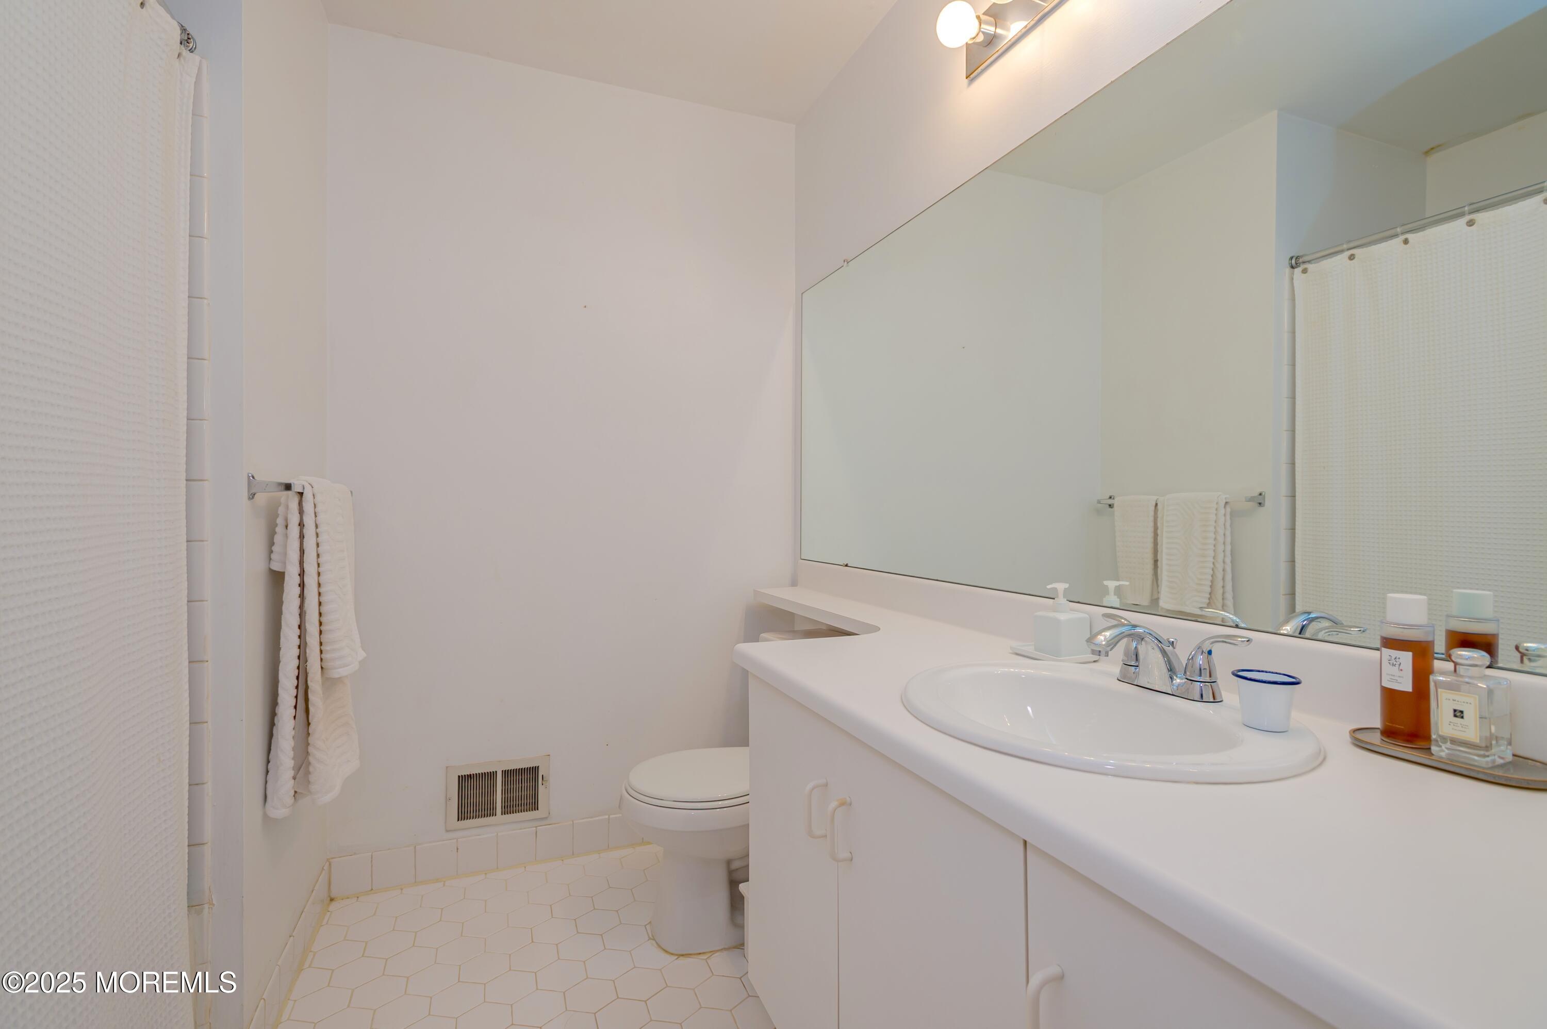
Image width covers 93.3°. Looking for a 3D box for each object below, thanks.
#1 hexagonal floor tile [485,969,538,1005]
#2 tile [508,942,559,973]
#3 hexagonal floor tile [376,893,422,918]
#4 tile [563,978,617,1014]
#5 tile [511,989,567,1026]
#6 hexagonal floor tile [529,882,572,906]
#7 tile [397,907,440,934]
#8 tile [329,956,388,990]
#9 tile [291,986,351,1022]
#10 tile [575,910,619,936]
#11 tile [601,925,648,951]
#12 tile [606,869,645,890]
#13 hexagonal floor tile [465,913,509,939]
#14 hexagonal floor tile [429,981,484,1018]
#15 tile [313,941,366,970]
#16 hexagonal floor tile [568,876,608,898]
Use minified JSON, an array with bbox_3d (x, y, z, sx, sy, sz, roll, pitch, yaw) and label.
[{"bbox_3d":[-0.600,1.083,1.667,0.108,0.008,0.125,0,1,-21],"label":"hexagonal floor tile"},{"bbox_3d":[-0.584,1.082,1.776,0.108,0.008,0.125,0,1,-21],"label":"tile"},{"bbox_3d":[-1.033,1.081,2.014,0.108,0.008,0.125,0,1,-21],"label":"hexagonal floor tile"},{"bbox_3d":[-0.405,1.072,1.623,0.125,0.008,0.108,0,1,9],"label":"tile"},{"bbox_3d":[-0.500,1.062,1.563,0.107,0.009,0.124,0,0,-21],"label":"tile"},{"bbox_3d":[-0.630,1.069,2.047,0.125,0.008,0.108,0,1,9],"label":"hexagonal floor tile"},{"bbox_3d":[-0.925,1.061,1.904,0.107,0.009,0.124,0,0,-21],"label":"tile"},{"bbox_3d":[-0.971,1.074,1.709,0.125,0.008,0.108,0,1,9],"label":"tile"},{"bbox_3d":[-0.975,1.064,1.581,0.107,0.009,0.124,0,0,-21],"label":"tile"},{"bbox_3d":[-0.458,1.070,1.909,0.125,0.008,0.108,0,1,9],"label":"tile"},{"bbox_3d":[-0.372,1.070,1.840,0.125,0.008,0.108,0,1,9],"label":"tile"},{"bbox_3d":[-0.430,1.075,2.146,0.108,0.008,0.125,0,1,-21],"label":"tile"},{"bbox_3d":[-0.749,1.071,1.898,0.125,0.008,0.108,0,1,9],"label":"hexagonal floor tile"},{"bbox_3d":[-0.697,1.074,1.611,0.125,0.008,0.108,0,1,9],"label":"hexagonal floor tile"},{"bbox_3d":[-1.057,1.074,1.778,0.125,0.008,0.108,0,1,9],"label":"tile"},{"bbox_3d":[-0.527,1.069,2.087,0.125,0.008,0.108,0,1,9],"label":"hexagonal floor tile"}]

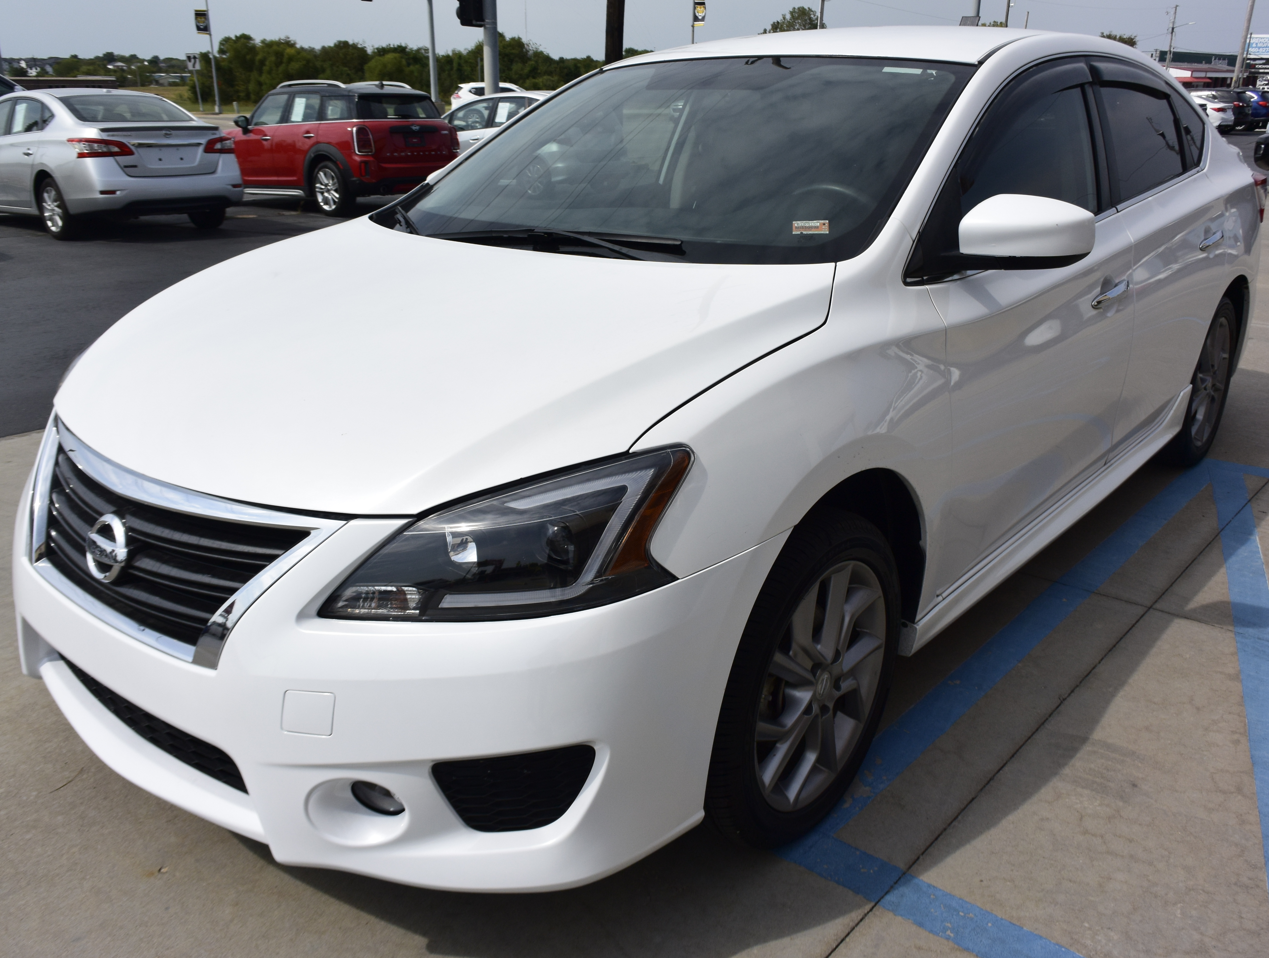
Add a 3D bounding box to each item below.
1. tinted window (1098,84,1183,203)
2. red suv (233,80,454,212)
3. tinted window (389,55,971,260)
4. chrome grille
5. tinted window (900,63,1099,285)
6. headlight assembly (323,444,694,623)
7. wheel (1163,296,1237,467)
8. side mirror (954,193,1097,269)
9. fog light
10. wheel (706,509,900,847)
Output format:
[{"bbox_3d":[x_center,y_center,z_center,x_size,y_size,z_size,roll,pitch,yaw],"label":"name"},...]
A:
[{"bbox_3d":[1.496,-1.008,3.164,0.060,0.360,0.720,-13,7,44],"label":"tinted window"},{"bbox_3d":[-4.230,-4.570,14.820,4.300,1.557,1.850,17,26,40],"label":"red suv"},{"bbox_3d":[0.050,-0.793,2.621,1.460,0.100,0.980,14,50,38],"label":"tinted window"},{"bbox_3d":[-0.832,0.099,1.801,0.900,0.225,0.190,15,26,38],"label":"chrome grille"},{"bbox_3d":[0.859,-0.749,2.453,0.090,0.440,1.250,-13,7,44],"label":"tinted window"},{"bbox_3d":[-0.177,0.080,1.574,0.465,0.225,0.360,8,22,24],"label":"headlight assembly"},{"bbox_3d":[2.041,-0.367,3.969,0.210,0.632,0.632,15,26,38],"label":"wheel"},{"bbox_3d":[0.750,-0.481,2.080,0.225,0.158,0.170,15,26,38],"label":"side mirror"},{"bbox_3d":[-0.377,0.475,1.613,0.090,0.085,0.050,11,23,32],"label":"fog light"},{"bbox_3d":[0.270,0.353,2.011,0.220,0.635,0.635,14,24,37],"label":"wheel"}]

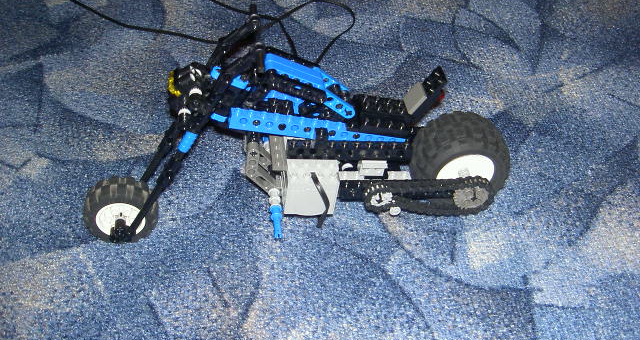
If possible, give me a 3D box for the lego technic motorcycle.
[{"bbox_3d":[-0.012,-0.024,0.463,0.293,0.158,0.080,-6,43,-7],"label":"lego technic motorcycle"}]

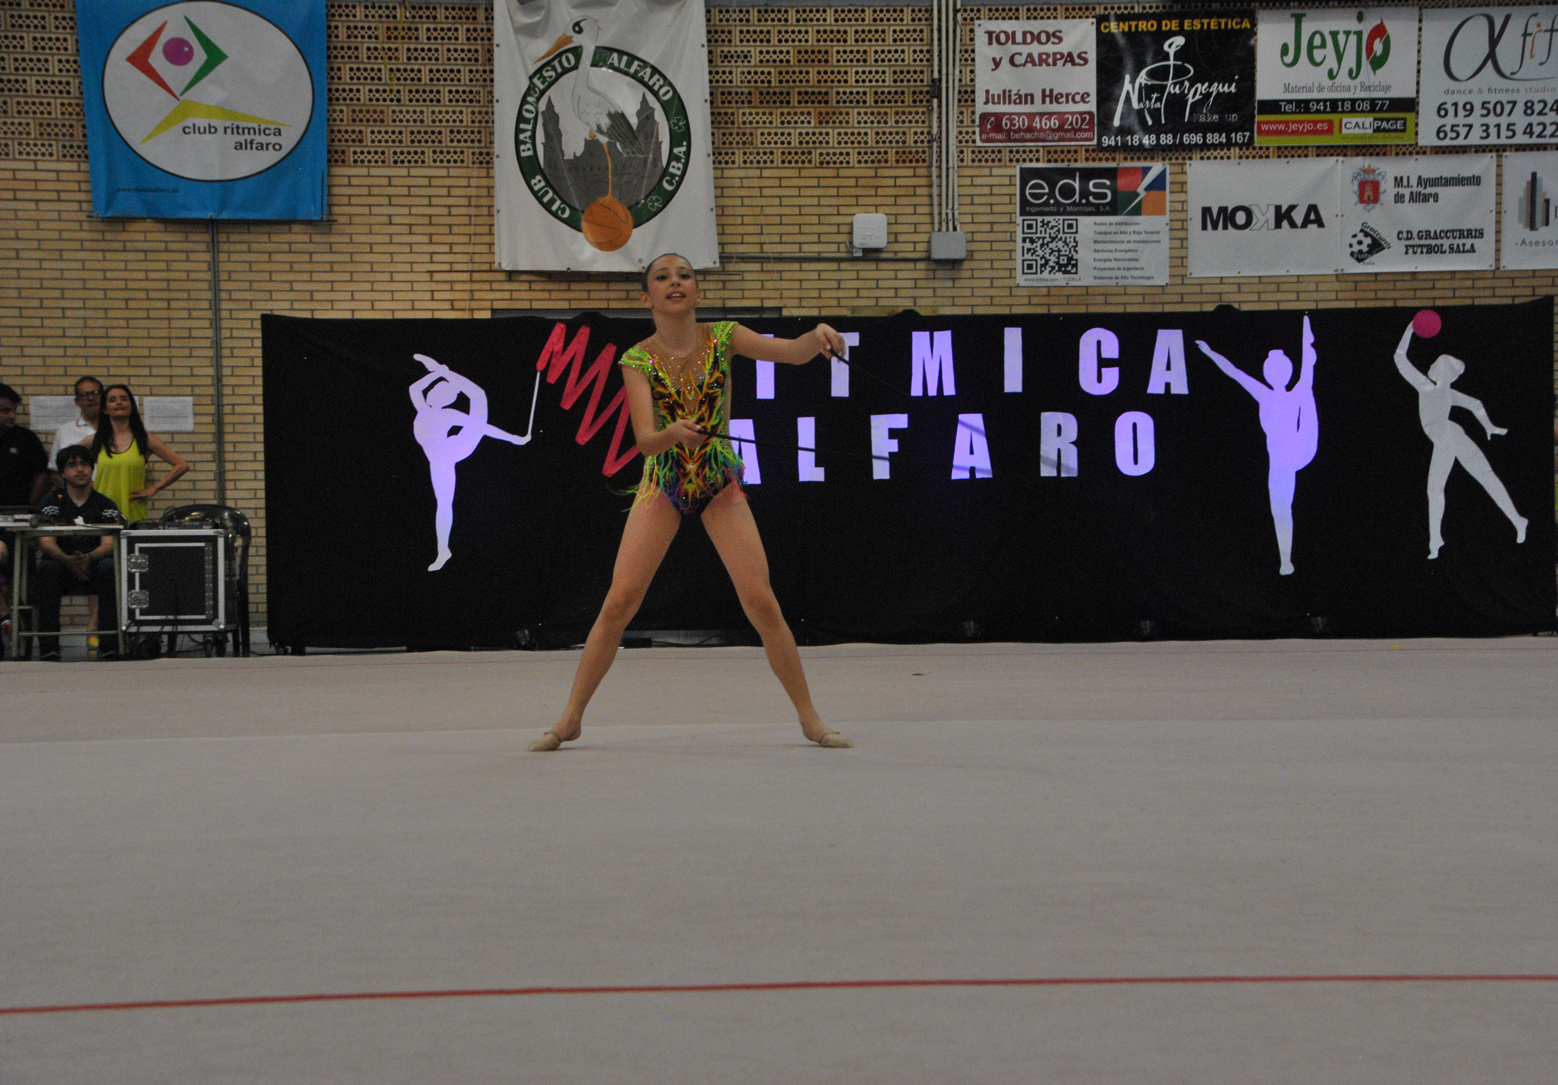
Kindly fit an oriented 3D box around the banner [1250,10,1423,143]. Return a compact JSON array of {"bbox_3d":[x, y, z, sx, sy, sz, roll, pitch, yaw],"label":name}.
[{"bbox_3d":[3.679,-3.072,24.375,1.067,0.885,0.020,-1,0,-5],"label":"banner"}]

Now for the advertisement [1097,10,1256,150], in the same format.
[{"bbox_3d":[2.608,-3.036,24.277,1.036,0.874,0.020,-1,0,-5],"label":"advertisement"}]

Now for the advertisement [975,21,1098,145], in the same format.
[{"bbox_3d":[1.683,-3.007,24.192,0.778,0.800,0.020,-1,0,-5],"label":"advertisement"}]

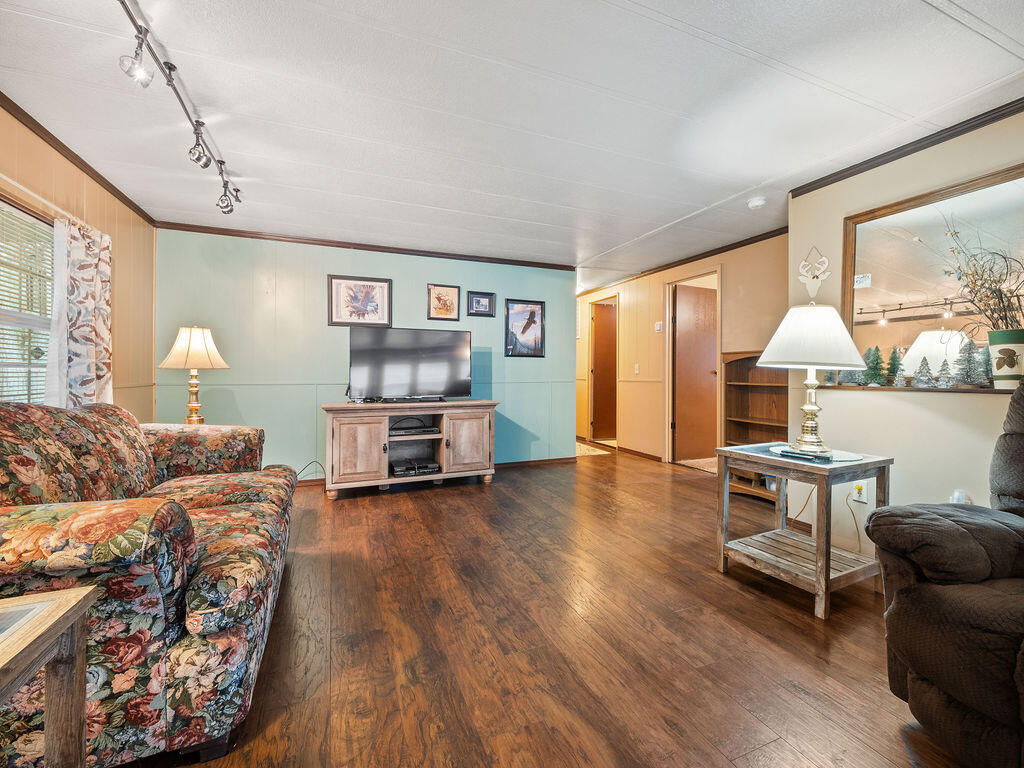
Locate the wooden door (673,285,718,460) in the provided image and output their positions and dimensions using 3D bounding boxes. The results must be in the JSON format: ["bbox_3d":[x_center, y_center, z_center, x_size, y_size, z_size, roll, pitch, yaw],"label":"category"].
[{"bbox_3d":[2.218,-0.128,4.981,0.671,2.039,0.038,0,1,-23],"label":"wooden door"}]

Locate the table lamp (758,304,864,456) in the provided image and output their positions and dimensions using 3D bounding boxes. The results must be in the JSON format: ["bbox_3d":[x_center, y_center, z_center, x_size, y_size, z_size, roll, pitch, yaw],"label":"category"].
[{"bbox_3d":[1.467,-0.039,2.035,0.437,0.724,0.437,0,1,-23],"label":"table lamp"}]

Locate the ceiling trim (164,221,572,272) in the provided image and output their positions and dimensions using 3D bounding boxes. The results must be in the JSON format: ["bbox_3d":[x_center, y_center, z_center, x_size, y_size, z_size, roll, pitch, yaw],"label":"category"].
[{"bbox_3d":[-1.058,-1.317,4.077,3.928,0.064,0.030,-1,1,-23],"label":"ceiling trim"}]

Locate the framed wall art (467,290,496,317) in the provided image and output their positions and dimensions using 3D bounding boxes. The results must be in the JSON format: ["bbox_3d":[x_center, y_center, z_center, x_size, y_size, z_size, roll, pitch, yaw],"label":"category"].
[{"bbox_3d":[-0.316,-0.847,4.400,0.318,0.262,0.025,0,1,-23],"label":"framed wall art"}]

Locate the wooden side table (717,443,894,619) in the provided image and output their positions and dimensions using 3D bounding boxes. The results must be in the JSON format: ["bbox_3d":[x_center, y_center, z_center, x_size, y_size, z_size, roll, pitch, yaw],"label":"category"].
[{"bbox_3d":[1.364,0.635,1.972,0.513,0.609,0.511,0,1,-25],"label":"wooden side table"}]

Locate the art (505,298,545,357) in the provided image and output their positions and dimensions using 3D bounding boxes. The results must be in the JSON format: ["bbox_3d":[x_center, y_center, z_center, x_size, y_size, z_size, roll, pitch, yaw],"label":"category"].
[{"bbox_3d":[0.161,-0.613,4.606,0.493,0.636,0.025,0,1,-23],"label":"art"}]

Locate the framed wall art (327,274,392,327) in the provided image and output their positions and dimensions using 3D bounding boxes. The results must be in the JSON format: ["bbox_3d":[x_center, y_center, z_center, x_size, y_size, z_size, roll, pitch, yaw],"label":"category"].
[{"bbox_3d":[-1.428,-0.777,3.927,0.576,0.477,0.025,0,1,-23],"label":"framed wall art"}]

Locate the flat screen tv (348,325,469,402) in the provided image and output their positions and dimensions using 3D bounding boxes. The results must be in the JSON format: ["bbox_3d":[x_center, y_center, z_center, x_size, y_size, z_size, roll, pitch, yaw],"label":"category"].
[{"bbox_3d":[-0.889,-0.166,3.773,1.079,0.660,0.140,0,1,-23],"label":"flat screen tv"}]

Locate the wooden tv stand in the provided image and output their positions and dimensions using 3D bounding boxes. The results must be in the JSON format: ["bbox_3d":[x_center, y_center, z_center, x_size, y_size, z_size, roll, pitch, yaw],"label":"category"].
[{"bbox_3d":[-0.887,0.543,3.743,1.500,0.760,0.470,0,1,-23],"label":"wooden tv stand"}]

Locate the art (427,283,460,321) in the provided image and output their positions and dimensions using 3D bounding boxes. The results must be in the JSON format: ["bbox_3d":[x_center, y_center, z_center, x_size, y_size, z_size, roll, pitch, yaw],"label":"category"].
[{"bbox_3d":[-0.691,-0.832,4.241,0.344,0.365,0.025,0,1,-23],"label":"art"}]

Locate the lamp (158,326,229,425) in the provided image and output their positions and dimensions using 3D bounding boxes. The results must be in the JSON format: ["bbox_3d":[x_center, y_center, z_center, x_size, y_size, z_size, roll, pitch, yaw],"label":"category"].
[{"bbox_3d":[-2.293,-0.048,3.009,0.420,0.730,0.420,0,1,-23],"label":"lamp"}]

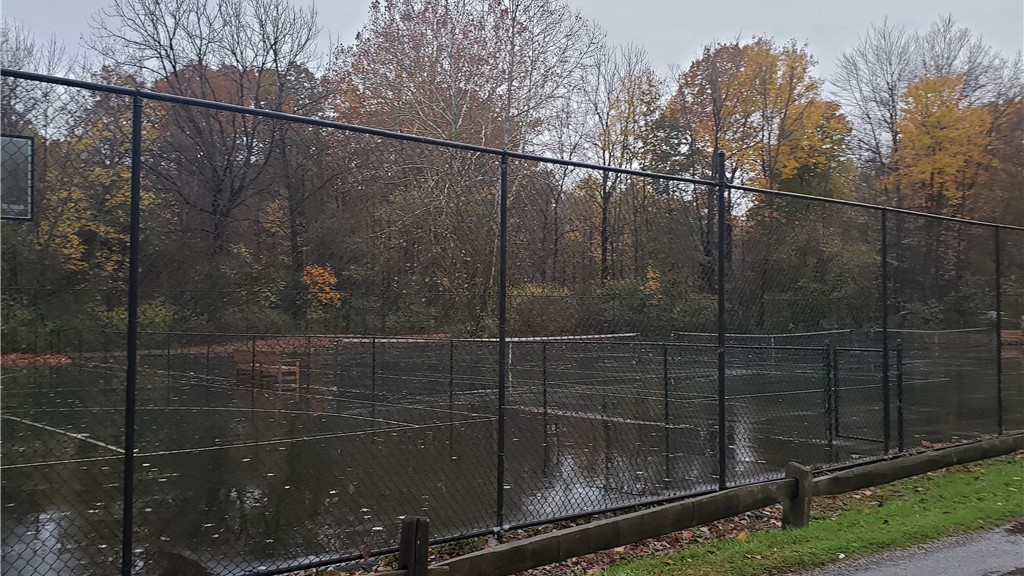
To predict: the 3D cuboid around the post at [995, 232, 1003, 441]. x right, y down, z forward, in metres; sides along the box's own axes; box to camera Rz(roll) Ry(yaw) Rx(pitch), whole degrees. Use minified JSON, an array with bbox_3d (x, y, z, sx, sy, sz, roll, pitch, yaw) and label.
[{"bbox_3d":[6.742,0.582,10.646,0.054,2.903,0.054,2,-2,-34],"label":"post"}]

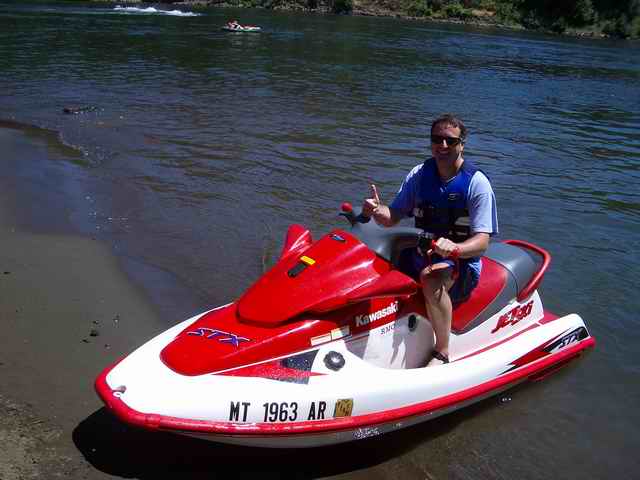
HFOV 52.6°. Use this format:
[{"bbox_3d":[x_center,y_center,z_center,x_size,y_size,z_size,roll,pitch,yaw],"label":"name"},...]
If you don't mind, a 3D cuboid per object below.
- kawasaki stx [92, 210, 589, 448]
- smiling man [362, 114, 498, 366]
[{"bbox_3d":[0.318,0.433,3.453,3.100,1.030,1.170,-7,21,-39],"label":"kawasaki stx"},{"bbox_3d":[0.570,-0.020,3.340,0.760,1.230,0.740,14,22,28],"label":"smiling man"}]

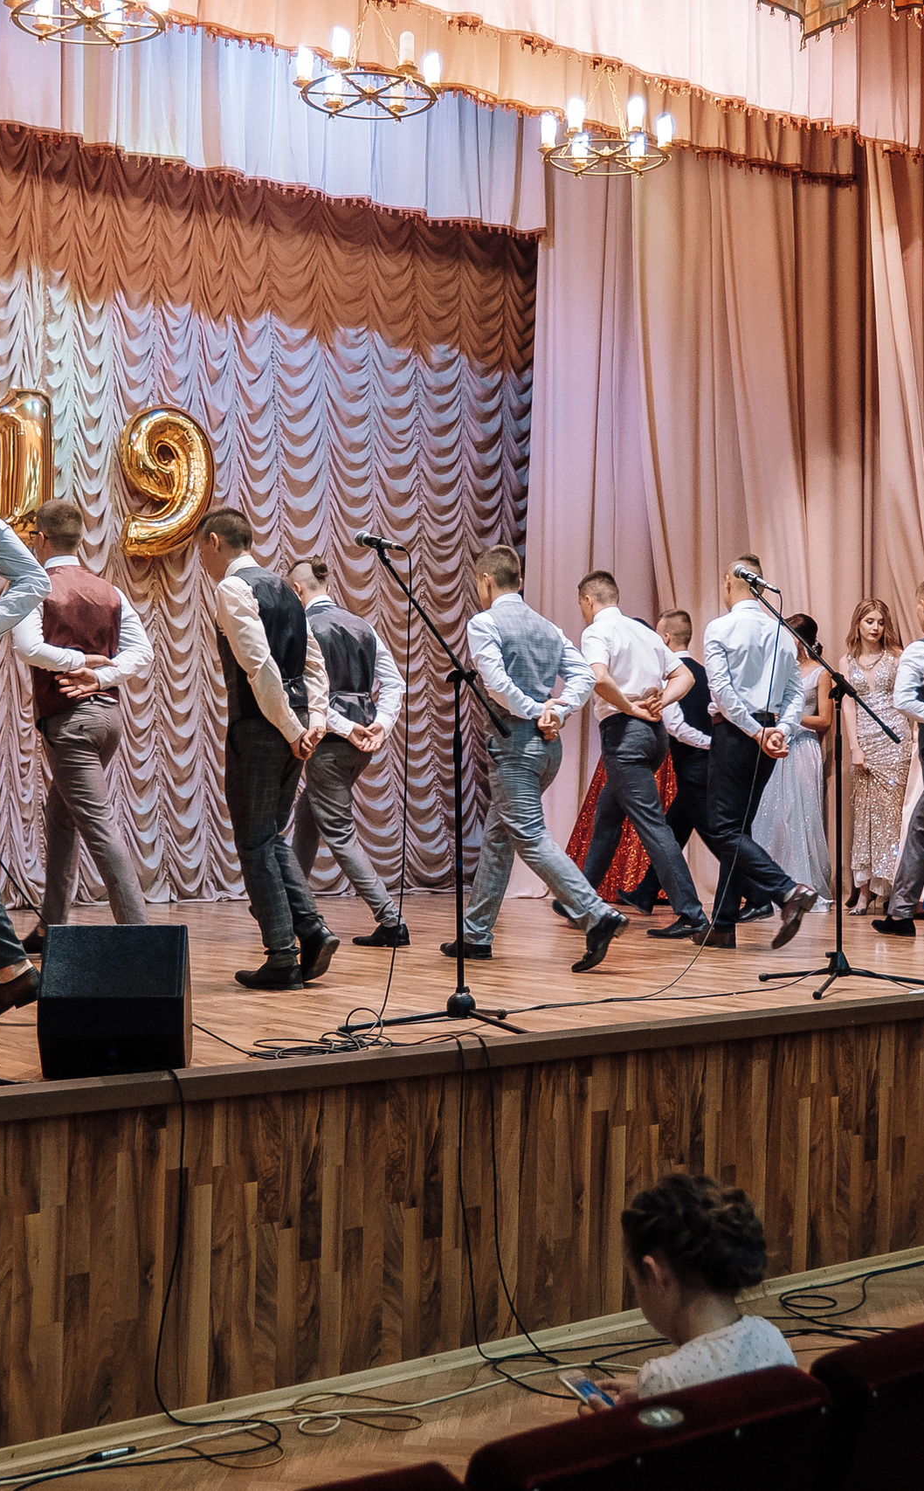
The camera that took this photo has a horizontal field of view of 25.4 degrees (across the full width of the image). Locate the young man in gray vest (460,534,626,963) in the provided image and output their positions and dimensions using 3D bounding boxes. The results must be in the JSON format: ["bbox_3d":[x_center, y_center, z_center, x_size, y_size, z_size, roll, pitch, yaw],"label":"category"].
[{"bbox_3d":[0.329,0.022,8.373,0.570,1.710,0.840,2,-2,-40],"label":"young man in gray vest"}]

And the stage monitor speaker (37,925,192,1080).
[{"bbox_3d":[-0.796,0.588,4.805,0.325,0.370,0.480,0,-2,-5],"label":"stage monitor speaker"}]

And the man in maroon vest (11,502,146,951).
[{"bbox_3d":[-1.488,-0.036,8.100,0.520,1.770,0.470,1,-1,-42],"label":"man in maroon vest"}]

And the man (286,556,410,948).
[{"bbox_3d":[-0.505,0.011,9.050,0.540,1.710,0.490,0,-1,42],"label":"man"}]

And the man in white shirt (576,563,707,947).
[{"bbox_3d":[0.888,0.046,10.224,0.560,1.770,0.800,2,-2,-42],"label":"man in white shirt"}]

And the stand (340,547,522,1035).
[{"bbox_3d":[-0.022,0.096,5.840,0.580,1.420,0.770,2,-2,-40],"label":"stand"}]

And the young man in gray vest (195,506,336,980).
[{"bbox_3d":[-0.684,-0.004,7.200,0.500,1.690,0.470,0,-1,32],"label":"young man in gray vest"}]

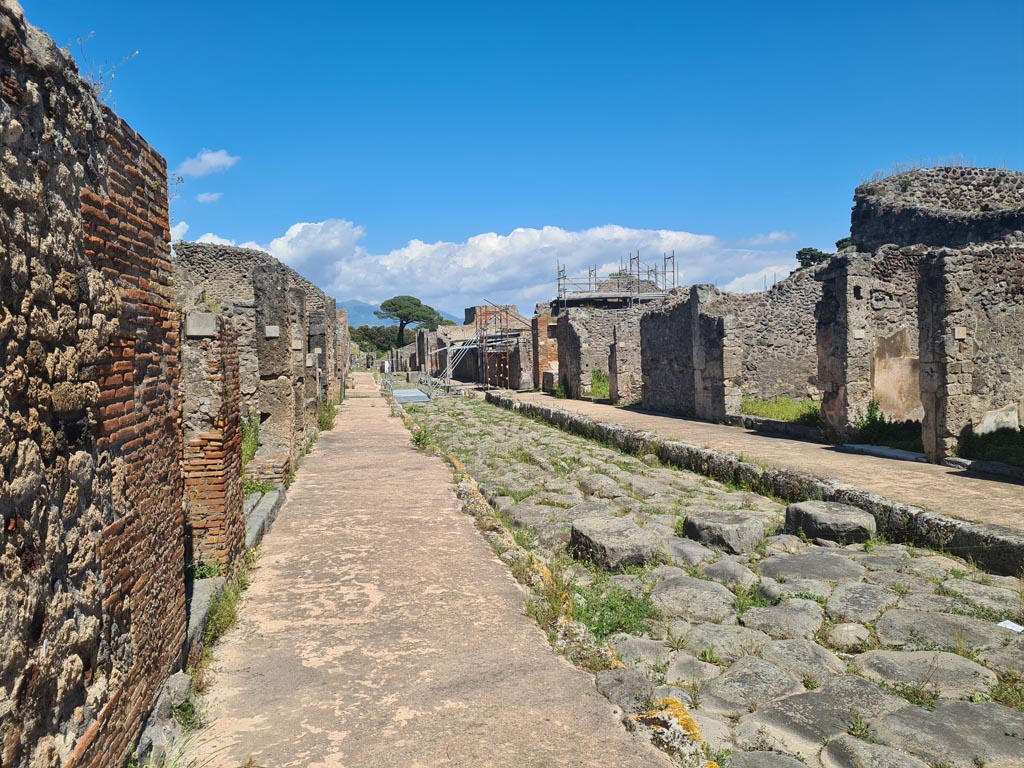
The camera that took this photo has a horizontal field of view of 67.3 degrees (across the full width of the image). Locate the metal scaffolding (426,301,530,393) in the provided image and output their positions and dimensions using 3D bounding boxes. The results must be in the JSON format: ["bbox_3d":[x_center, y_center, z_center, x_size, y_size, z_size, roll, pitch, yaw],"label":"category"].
[{"bbox_3d":[-1.620,-1.930,39.800,4.700,4.500,3.700,-2,2,-11],"label":"metal scaffolding"}]

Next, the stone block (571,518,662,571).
[{"bbox_3d":[0.990,1.530,7.400,0.650,0.290,0.820,-2,2,-18],"label":"stone block"}]

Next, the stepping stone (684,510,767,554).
[{"bbox_3d":[2.190,1.490,7.900,0.640,0.290,0.680,-2,2,-19],"label":"stepping stone"}]

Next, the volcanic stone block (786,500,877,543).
[{"bbox_3d":[3.380,1.460,8.120,0.820,0.290,0.620,-1,2,-2],"label":"volcanic stone block"}]

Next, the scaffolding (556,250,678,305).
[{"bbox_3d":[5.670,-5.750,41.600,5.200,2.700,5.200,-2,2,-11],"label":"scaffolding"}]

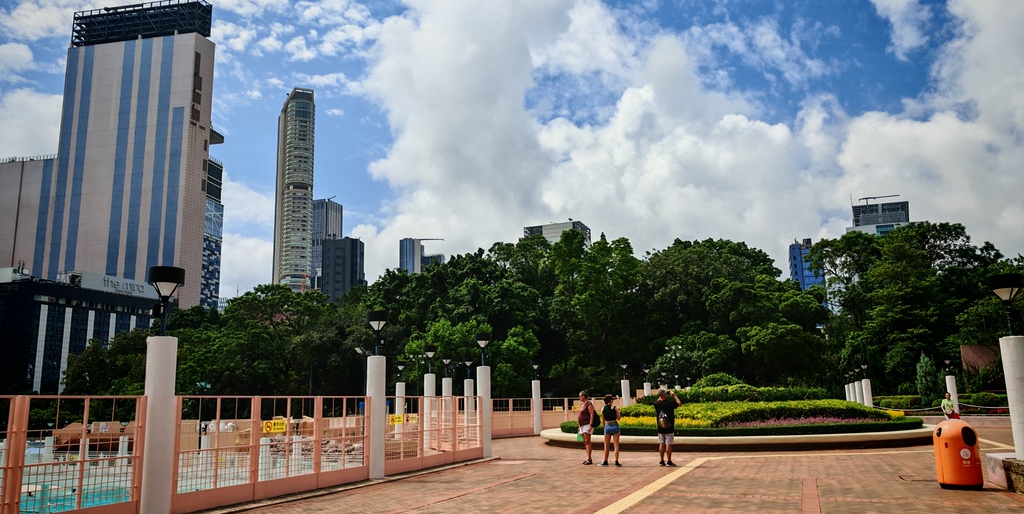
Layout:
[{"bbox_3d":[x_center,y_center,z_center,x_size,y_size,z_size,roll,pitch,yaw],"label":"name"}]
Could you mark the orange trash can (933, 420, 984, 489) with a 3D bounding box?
[{"bbox_3d":[6.934,3.038,11.039,0.580,0.974,0.580,-1,-10,0],"label":"orange trash can"}]

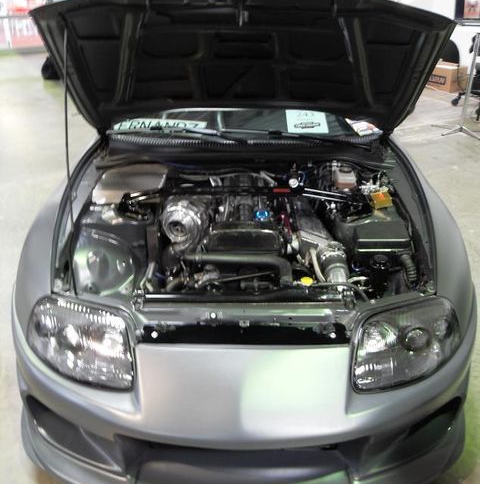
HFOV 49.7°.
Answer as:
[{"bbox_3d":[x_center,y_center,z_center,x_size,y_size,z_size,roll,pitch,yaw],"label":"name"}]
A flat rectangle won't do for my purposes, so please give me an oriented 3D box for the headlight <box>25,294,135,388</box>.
[{"bbox_3d":[-0.545,0.329,1.750,0.400,0.200,0.290,6,28,11],"label":"headlight"}]

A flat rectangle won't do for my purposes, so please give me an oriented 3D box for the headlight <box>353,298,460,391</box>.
[{"bbox_3d":[0.562,0.329,1.750,0.400,0.200,0.290,-6,28,-11],"label":"headlight"}]

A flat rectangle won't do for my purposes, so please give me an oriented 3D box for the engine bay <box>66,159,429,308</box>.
[{"bbox_3d":[0.020,0.005,2.178,1.300,0.460,0.800,0,27,0],"label":"engine bay"}]

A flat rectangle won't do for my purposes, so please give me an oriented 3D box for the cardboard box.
[{"bbox_3d":[3.433,-2.727,8.542,0.400,0.390,0.550,-13,30,-24],"label":"cardboard box"}]

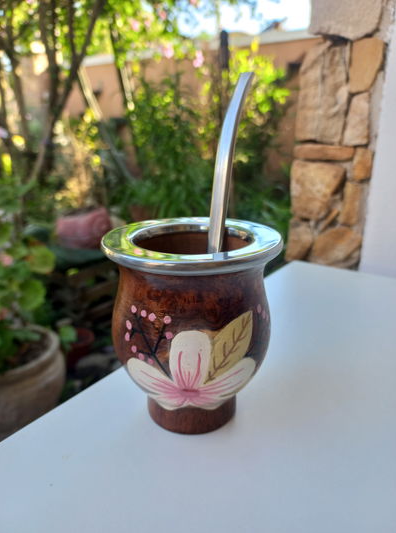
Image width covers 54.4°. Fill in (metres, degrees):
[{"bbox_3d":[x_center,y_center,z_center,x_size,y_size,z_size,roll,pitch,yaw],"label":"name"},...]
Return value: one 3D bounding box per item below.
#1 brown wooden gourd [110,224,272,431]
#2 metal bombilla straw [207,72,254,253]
[{"bbox_3d":[-0.003,0.034,0.206,0.083,0.092,0.083,0,18,0],"label":"brown wooden gourd"},{"bbox_3d":[0.014,-0.033,0.217,0.014,0.185,0.023,5,-11,25],"label":"metal bombilla straw"}]

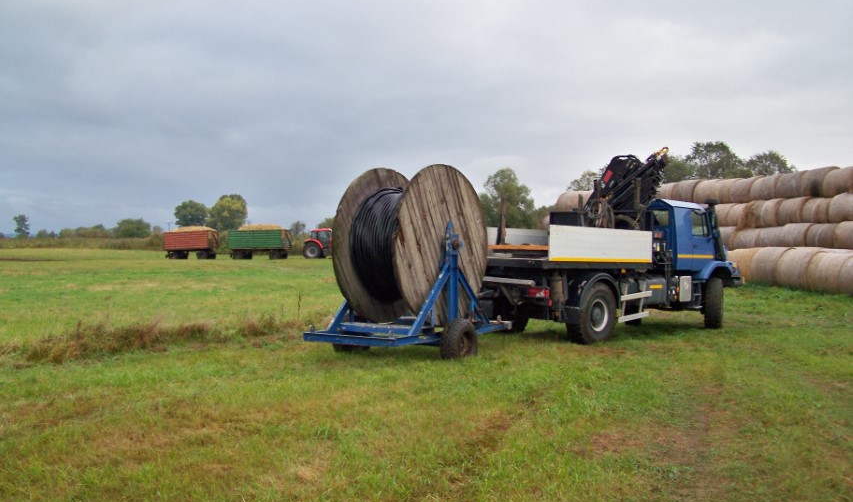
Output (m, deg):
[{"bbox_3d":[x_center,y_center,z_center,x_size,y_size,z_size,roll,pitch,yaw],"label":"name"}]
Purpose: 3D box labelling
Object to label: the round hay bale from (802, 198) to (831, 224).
[{"bbox_3d":[15.874,-1.376,32.253,1.420,1.420,1.220,0,1,-27],"label":"round hay bale"}]

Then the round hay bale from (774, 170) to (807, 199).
[{"bbox_3d":[14.977,-2.559,33.511,1.350,1.350,1.250,0,0,-27],"label":"round hay bale"}]

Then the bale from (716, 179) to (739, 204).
[{"bbox_3d":[13.475,-2.503,36.409,1.350,1.350,1.250,0,0,-27],"label":"bale"}]

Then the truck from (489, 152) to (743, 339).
[{"bbox_3d":[3.980,-0.170,17.810,7.500,3.850,2.500,1,0,-45],"label":"truck"}]

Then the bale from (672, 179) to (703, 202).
[{"bbox_3d":[13.066,-2.686,39.746,1.420,1.420,1.220,0,1,-27],"label":"bale"}]

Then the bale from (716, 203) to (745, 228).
[{"bbox_3d":[13.921,-1.358,36.085,1.420,1.420,1.220,0,1,-27],"label":"bale"}]

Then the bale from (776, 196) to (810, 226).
[{"bbox_3d":[15.336,-1.436,33.310,1.420,1.420,1.220,0,1,-27],"label":"bale"}]

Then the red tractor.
[{"bbox_3d":[-9.400,-0.660,78.800,4.600,2.900,2.300,1,0,10],"label":"red tractor"}]

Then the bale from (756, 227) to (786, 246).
[{"bbox_3d":[16.016,-0.323,36.487,1.480,1.480,1.220,0,0,-27],"label":"bale"}]

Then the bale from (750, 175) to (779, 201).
[{"bbox_3d":[14.394,-2.498,34.636,1.350,1.350,1.250,0,0,-27],"label":"bale"}]

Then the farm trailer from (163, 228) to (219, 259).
[{"bbox_3d":[-23.649,-0.752,81.500,4.800,3.150,2.400,1,0,11],"label":"farm trailer"}]

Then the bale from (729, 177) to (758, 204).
[{"bbox_3d":[14.652,-2.574,36.634,1.420,1.420,1.220,0,1,-27],"label":"bale"}]

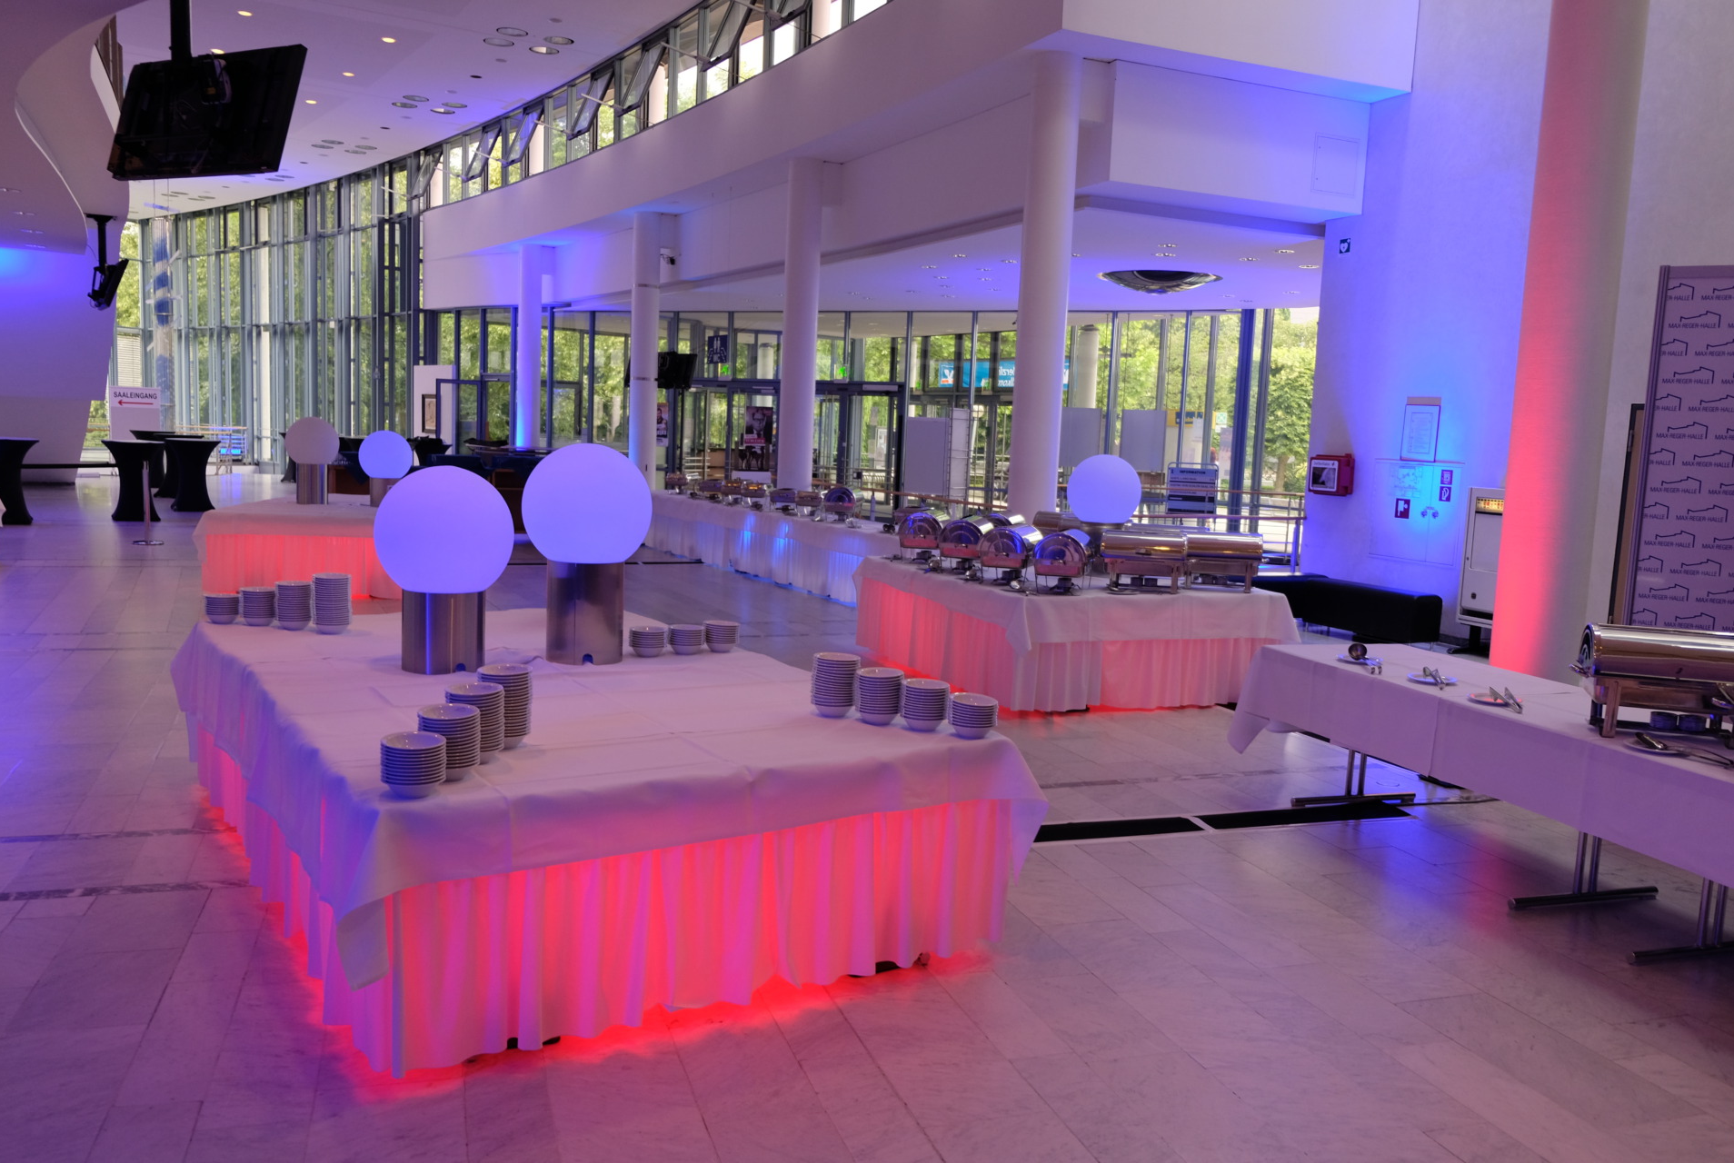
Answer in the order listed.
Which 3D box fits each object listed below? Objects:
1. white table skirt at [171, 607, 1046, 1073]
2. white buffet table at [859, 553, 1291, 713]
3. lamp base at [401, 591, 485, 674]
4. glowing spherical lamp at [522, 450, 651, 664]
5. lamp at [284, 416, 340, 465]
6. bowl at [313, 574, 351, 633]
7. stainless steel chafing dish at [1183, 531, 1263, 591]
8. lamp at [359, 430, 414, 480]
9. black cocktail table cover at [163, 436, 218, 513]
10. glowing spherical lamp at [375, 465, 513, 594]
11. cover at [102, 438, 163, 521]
[{"bbox_3d":[-1.281,0.679,5.014,2.000,0.710,3.250,-2,8,-34],"label":"white table skirt"},{"bbox_3d":[1.384,0.316,9.532,2.050,0.733,2.400,0,7,-23],"label":"white buffet table"},{"bbox_3d":[-1.643,0.181,5.080,0.305,0.307,0.305,2,7,0],"label":"lamp base"},{"bbox_3d":[-1.111,-0.117,5.182,0.518,0.858,0.518,2,7,0],"label":"glowing spherical lamp"},{"bbox_3d":[-5.665,-1.402,13.350,0.505,0.490,0.505,2,7,0],"label":"lamp"},{"bbox_3d":[-2.390,0.091,5.849,0.163,0.248,0.163,2,7,0],"label":"bowl"},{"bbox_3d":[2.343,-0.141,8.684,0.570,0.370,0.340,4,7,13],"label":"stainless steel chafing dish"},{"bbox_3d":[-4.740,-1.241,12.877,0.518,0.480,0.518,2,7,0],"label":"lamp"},{"bbox_3d":[-10.526,-1.661,20.434,0.810,1.100,0.810,-1,7,-27],"label":"black cocktail table cover"},{"bbox_3d":[-1.627,-0.200,5.036,0.505,0.490,0.505,2,7,0],"label":"glowing spherical lamp"},{"bbox_3d":[-10.415,-1.426,18.612,0.860,1.081,0.860,2,7,0],"label":"cover"}]

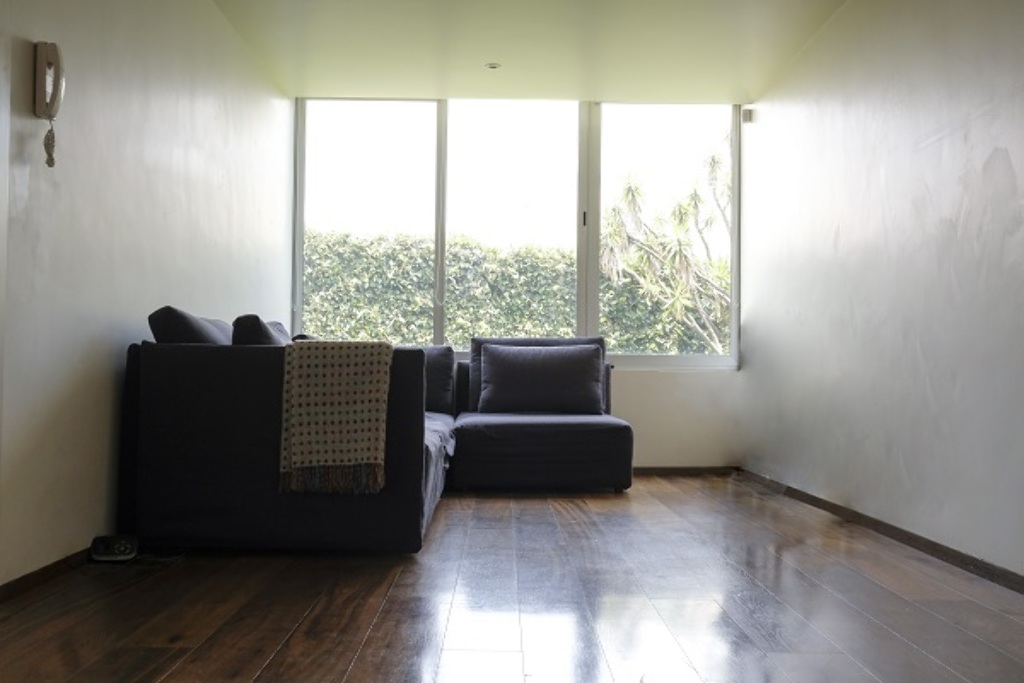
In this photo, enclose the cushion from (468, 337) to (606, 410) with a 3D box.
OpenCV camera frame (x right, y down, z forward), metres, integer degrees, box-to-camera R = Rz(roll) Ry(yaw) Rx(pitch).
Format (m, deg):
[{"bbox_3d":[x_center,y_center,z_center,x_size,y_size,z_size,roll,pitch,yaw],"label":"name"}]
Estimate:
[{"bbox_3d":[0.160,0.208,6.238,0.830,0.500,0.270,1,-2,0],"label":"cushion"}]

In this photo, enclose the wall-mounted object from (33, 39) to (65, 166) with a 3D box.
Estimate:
[{"bbox_3d":[-1.377,-0.706,2.986,0.070,0.375,0.085,1,-2,0],"label":"wall-mounted object"}]

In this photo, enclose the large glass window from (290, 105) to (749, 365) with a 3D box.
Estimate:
[{"bbox_3d":[0.035,-0.725,6.649,2.980,1.750,0.090,1,-2,0],"label":"large glass window"}]

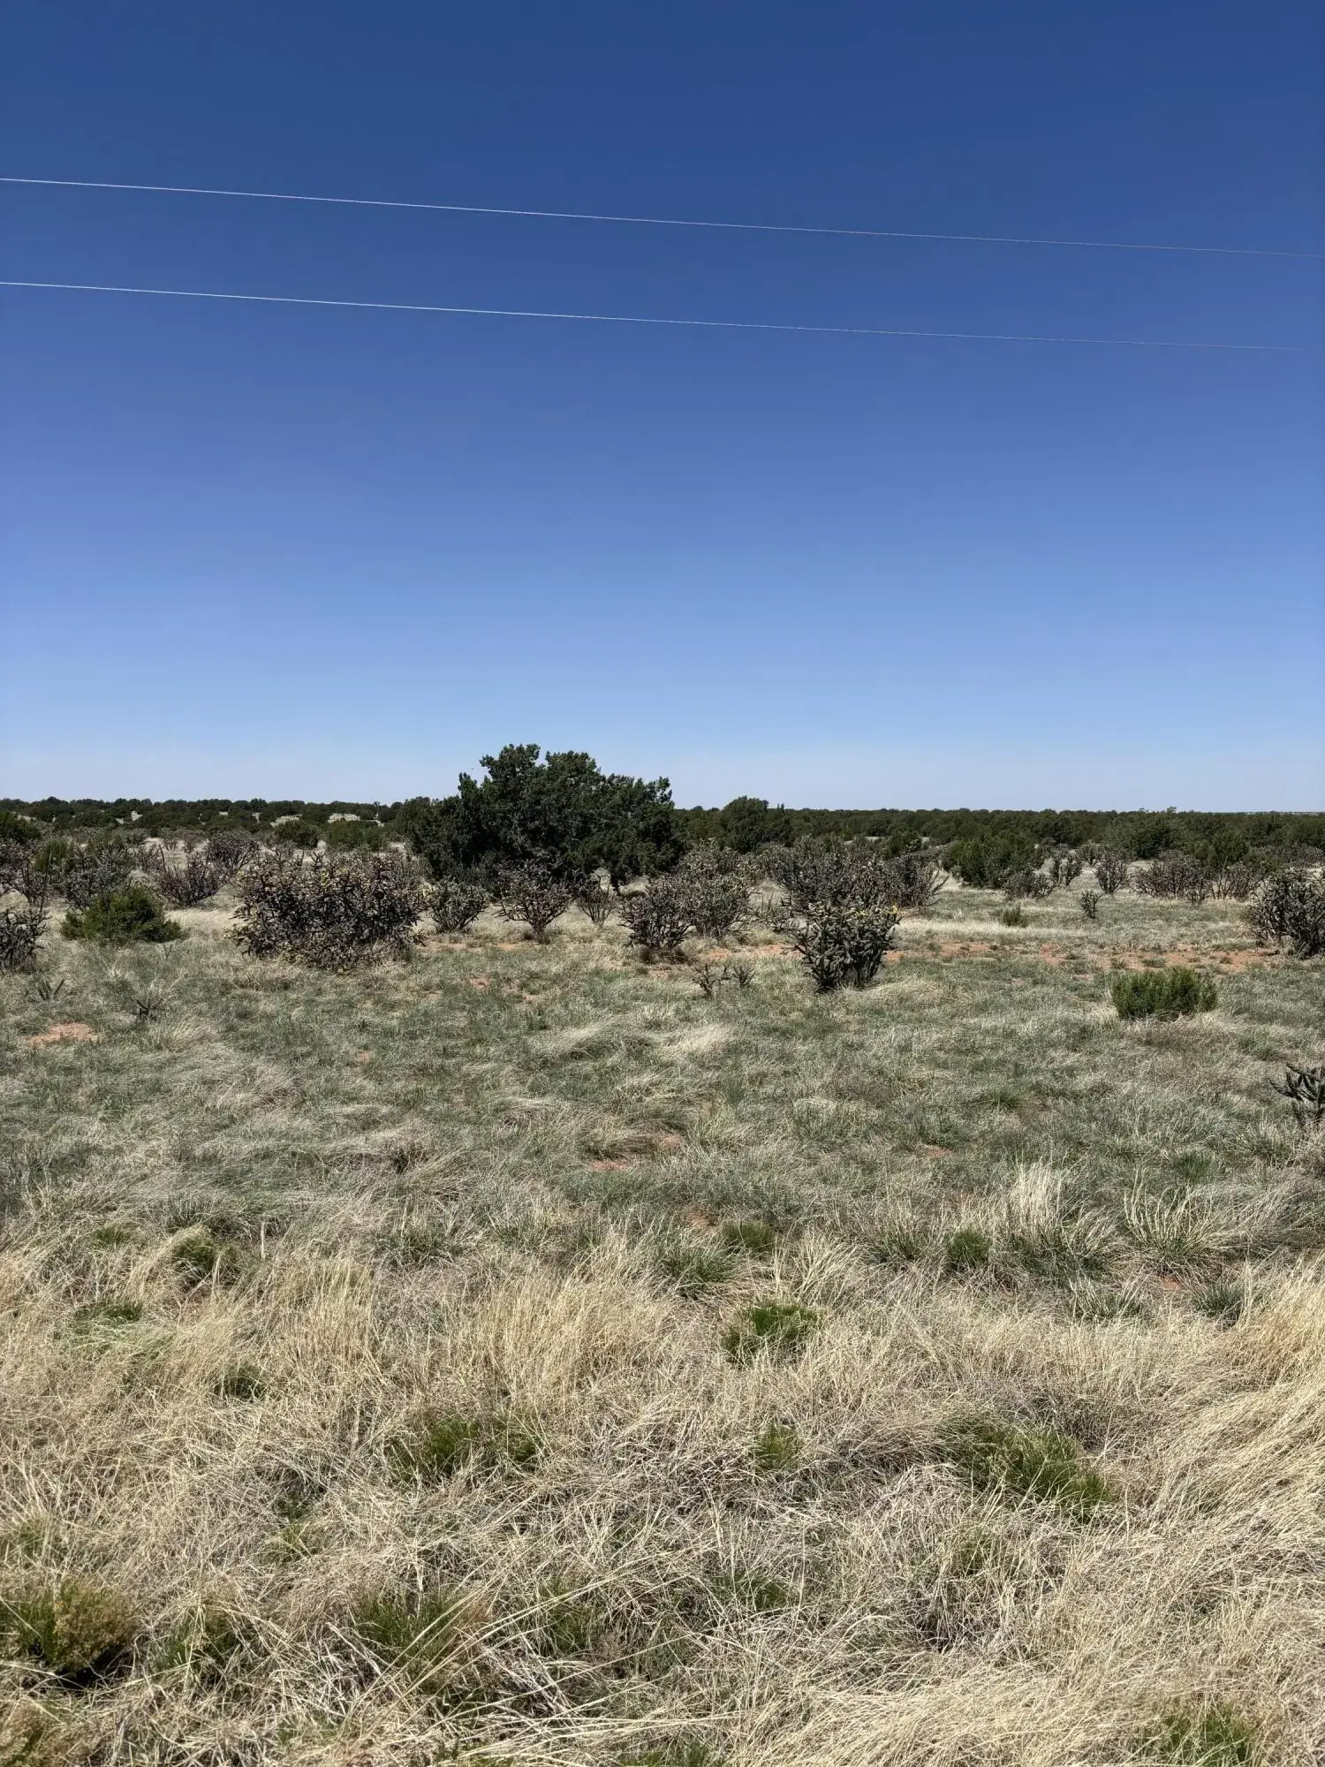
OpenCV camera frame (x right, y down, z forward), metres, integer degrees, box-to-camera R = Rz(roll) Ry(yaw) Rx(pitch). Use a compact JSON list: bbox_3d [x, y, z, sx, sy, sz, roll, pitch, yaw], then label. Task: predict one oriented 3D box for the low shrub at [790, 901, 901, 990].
[{"bbox_3d":[1.844,0.614,13.459,1.060,0.850,0.950,0,3,8],"label":"low shrub"}]

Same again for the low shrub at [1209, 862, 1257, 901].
[{"bbox_3d":[11.569,-0.029,26.878,0.870,0.810,0.780,1,3,23],"label":"low shrub"}]

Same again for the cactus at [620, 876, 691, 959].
[{"bbox_3d":[-0.082,0.403,16.358,0.860,0.994,0.774,0,3,0],"label":"cactus"}]

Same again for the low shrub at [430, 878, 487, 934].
[{"bbox_3d":[-2.996,0.321,19.457,0.822,0.784,0.740,0,3,-9],"label":"low shrub"}]

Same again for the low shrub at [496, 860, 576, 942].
[{"bbox_3d":[-1.740,0.234,18.257,1.090,1.130,1.040,0,3,-5],"label":"low shrub"}]

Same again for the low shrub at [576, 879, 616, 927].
[{"bbox_3d":[-1.019,0.298,20.427,0.611,0.745,0.550,0,3,-3],"label":"low shrub"}]

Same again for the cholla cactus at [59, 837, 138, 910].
[{"bbox_3d":[-10.297,-0.178,24.141,1.340,1.370,1.200,-1,3,-23],"label":"cholla cactus"}]

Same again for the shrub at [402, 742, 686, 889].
[{"bbox_3d":[-2.993,-1.747,32.891,6.997,3.436,6.158,0,3,-5],"label":"shrub"}]

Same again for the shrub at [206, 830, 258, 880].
[{"bbox_3d":[-11.462,-0.828,35.296,1.346,1.243,1.211,-1,3,-18],"label":"shrub"}]

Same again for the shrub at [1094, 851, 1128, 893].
[{"bbox_3d":[9.989,-0.254,29.525,0.730,0.990,0.690,1,3,19],"label":"shrub"}]

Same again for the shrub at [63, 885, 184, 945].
[{"bbox_3d":[-7.339,0.397,18.074,1.621,0.738,1.459,-1,3,-22],"label":"shrub"}]

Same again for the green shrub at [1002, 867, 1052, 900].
[{"bbox_3d":[7.527,-0.002,27.341,0.980,0.710,0.890,1,3,15],"label":"green shrub"}]

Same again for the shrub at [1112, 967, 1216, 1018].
[{"bbox_3d":[4.518,0.960,11.932,0.935,0.419,0.748,2,3,21],"label":"shrub"}]

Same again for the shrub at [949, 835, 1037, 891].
[{"bbox_3d":[7.948,-0.546,31.921,2.139,1.264,1.925,1,3,14],"label":"shrub"}]

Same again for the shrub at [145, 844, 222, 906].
[{"bbox_3d":[-9.285,-0.163,25.657,1.400,1.190,1.260,-1,3,-20],"label":"shrub"}]

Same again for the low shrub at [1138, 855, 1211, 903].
[{"bbox_3d":[10.768,-0.152,27.946,1.527,0.945,1.221,2,3,21],"label":"low shrub"}]

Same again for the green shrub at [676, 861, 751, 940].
[{"bbox_3d":[0.683,0.228,18.456,1.030,1.120,0.980,0,3,2],"label":"green shrub"}]

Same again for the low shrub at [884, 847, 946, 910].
[{"bbox_3d":[4.700,-0.093,24.869,1.170,1.130,1.050,1,3,11],"label":"low shrub"}]

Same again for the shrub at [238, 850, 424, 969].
[{"bbox_3d":[-3.950,0.258,15.627,2.090,1.340,1.670,-1,3,-14],"label":"shrub"}]

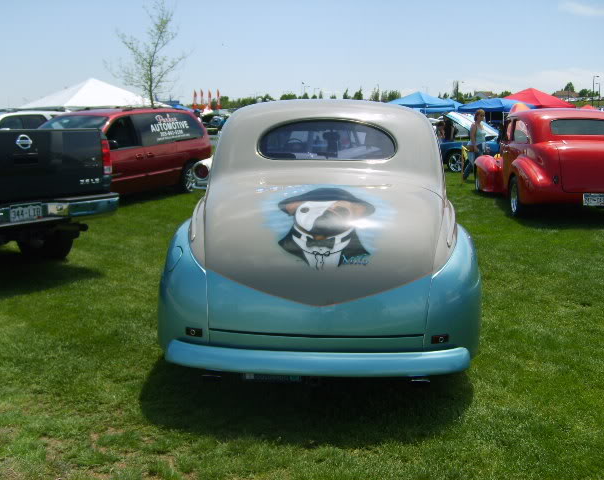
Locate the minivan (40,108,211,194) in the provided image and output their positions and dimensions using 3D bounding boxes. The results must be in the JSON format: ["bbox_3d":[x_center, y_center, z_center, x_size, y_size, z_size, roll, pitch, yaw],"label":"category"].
[{"bbox_3d":[-3.635,-1.677,11.957,1.940,1.740,5.000,4,12,20],"label":"minivan"}]

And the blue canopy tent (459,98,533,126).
[{"bbox_3d":[9.735,-5.726,32.507,3.050,2.750,3.050,-6,13,-28],"label":"blue canopy tent"}]

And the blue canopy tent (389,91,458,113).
[{"bbox_3d":[6.928,-7.368,38.808,3.050,3.000,3.050,-5,12,-26],"label":"blue canopy tent"}]

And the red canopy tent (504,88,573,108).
[{"bbox_3d":[12.605,-6.780,35.866,3.500,3.150,3.500,-3,12,-18],"label":"red canopy tent"}]

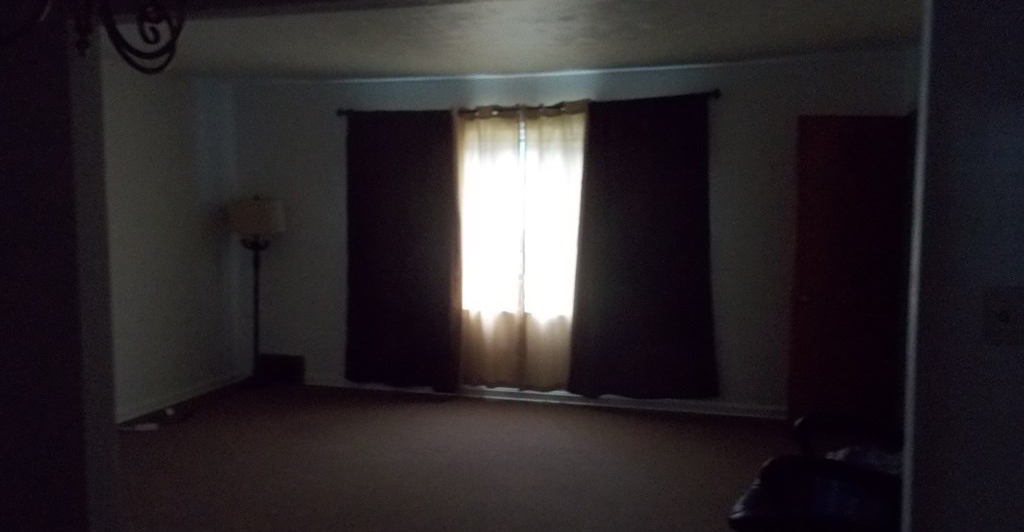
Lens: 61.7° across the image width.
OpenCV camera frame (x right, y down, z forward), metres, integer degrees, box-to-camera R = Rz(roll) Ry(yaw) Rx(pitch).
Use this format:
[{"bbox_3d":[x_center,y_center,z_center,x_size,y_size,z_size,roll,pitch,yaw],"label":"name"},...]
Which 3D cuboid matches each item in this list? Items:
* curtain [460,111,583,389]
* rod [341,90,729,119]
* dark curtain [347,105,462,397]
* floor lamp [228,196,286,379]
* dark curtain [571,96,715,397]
[{"bbox_3d":[0.059,-0.118,6.402,1.000,2.120,0.090,1,5,17],"label":"curtain"},{"bbox_3d":[0.019,-1.190,6.325,2.950,0.050,0.090,0,5,17],"label":"rod"},{"bbox_3d":[-0.873,-0.124,6.672,0.970,2.140,0.100,1,5,17],"label":"dark curtain"},{"bbox_3d":[-2.046,0.225,6.898,0.450,1.550,0.450,1,5,17],"label":"floor lamp"},{"bbox_3d":[0.937,-0.117,6.127,1.090,2.130,0.100,1,5,17],"label":"dark curtain"}]

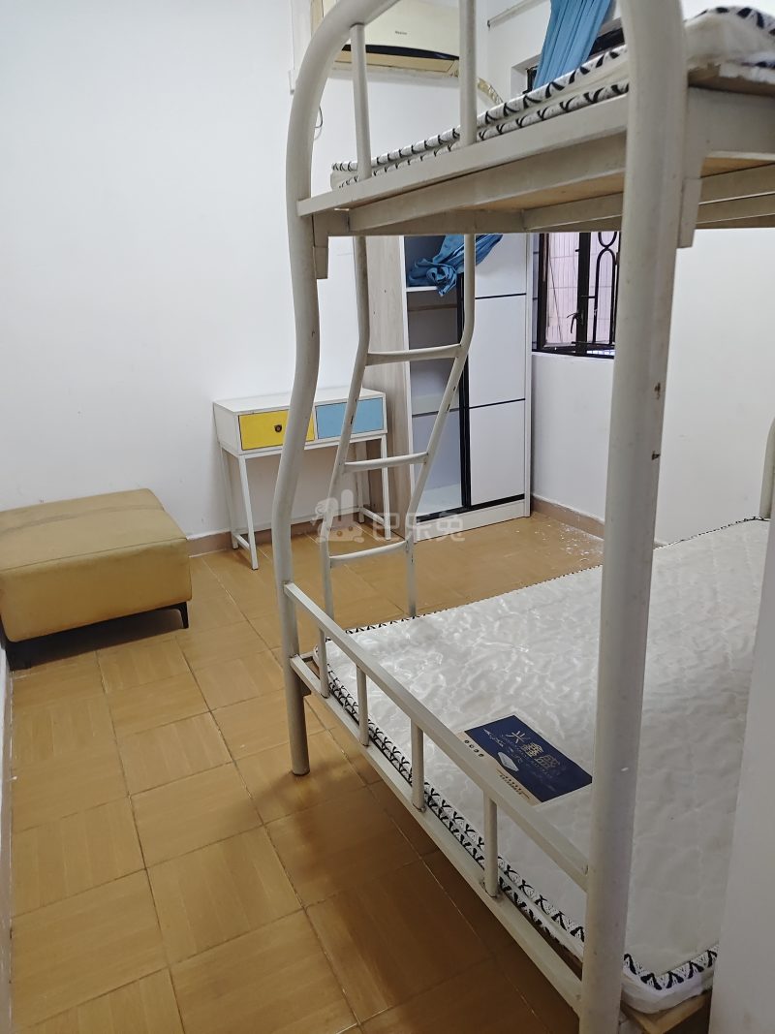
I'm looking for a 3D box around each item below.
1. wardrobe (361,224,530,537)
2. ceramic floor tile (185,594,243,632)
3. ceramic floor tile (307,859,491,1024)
[{"bbox_3d":[0.355,-0.882,3.906,0.800,1.872,0.495,-12,20,-25],"label":"wardrobe"},{"bbox_3d":[-0.804,0.441,3.027,0.298,0.010,0.298,-11,20,-25],"label":"ceramic floor tile"},{"bbox_3d":[0.015,0.898,1.486,0.300,0.010,0.300,-11,20,-25],"label":"ceramic floor tile"}]

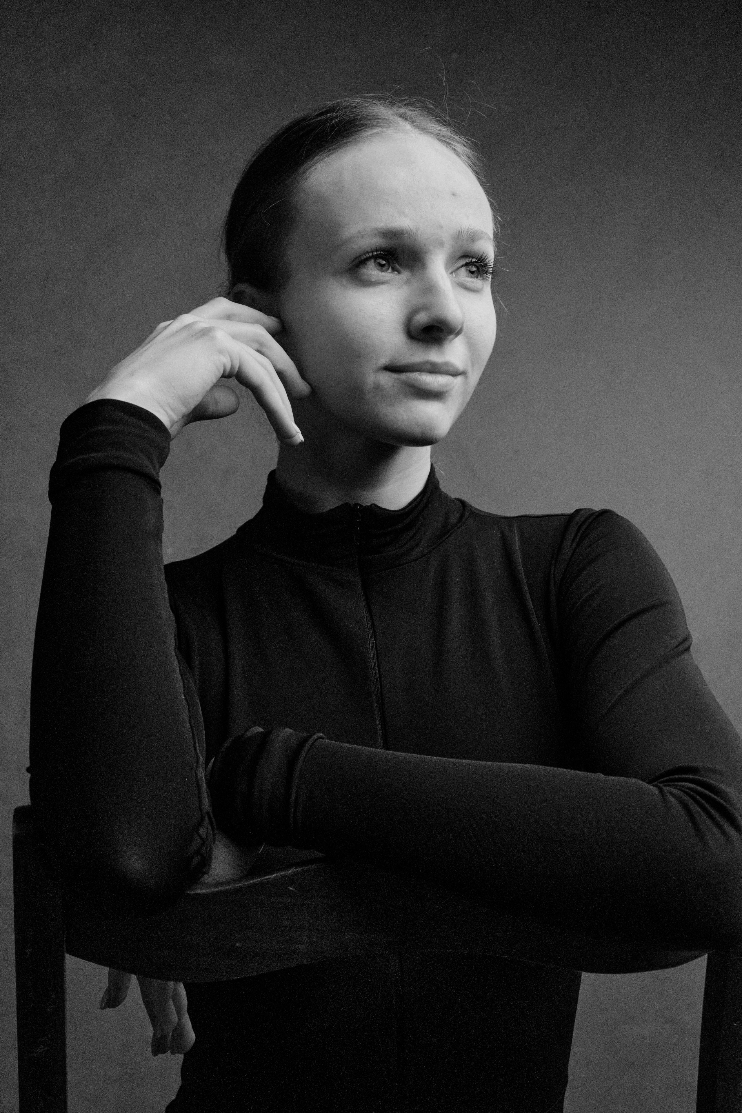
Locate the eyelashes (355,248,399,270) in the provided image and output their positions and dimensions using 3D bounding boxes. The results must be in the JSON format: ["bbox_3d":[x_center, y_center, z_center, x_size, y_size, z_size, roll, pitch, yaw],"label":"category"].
[{"bbox_3d":[0.004,-0.174,0.885,0.026,0.012,0.012,-1,-6,-32],"label":"eyelashes"}]

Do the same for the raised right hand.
[{"bbox_3d":[-0.103,-0.112,0.905,0.138,0.090,0.088,-1,2,-17],"label":"raised right hand"}]

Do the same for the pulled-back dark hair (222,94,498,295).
[{"bbox_3d":[-0.010,-0.207,0.965,0.160,0.165,0.190,-1,-6,-32],"label":"pulled-back dark hair"}]

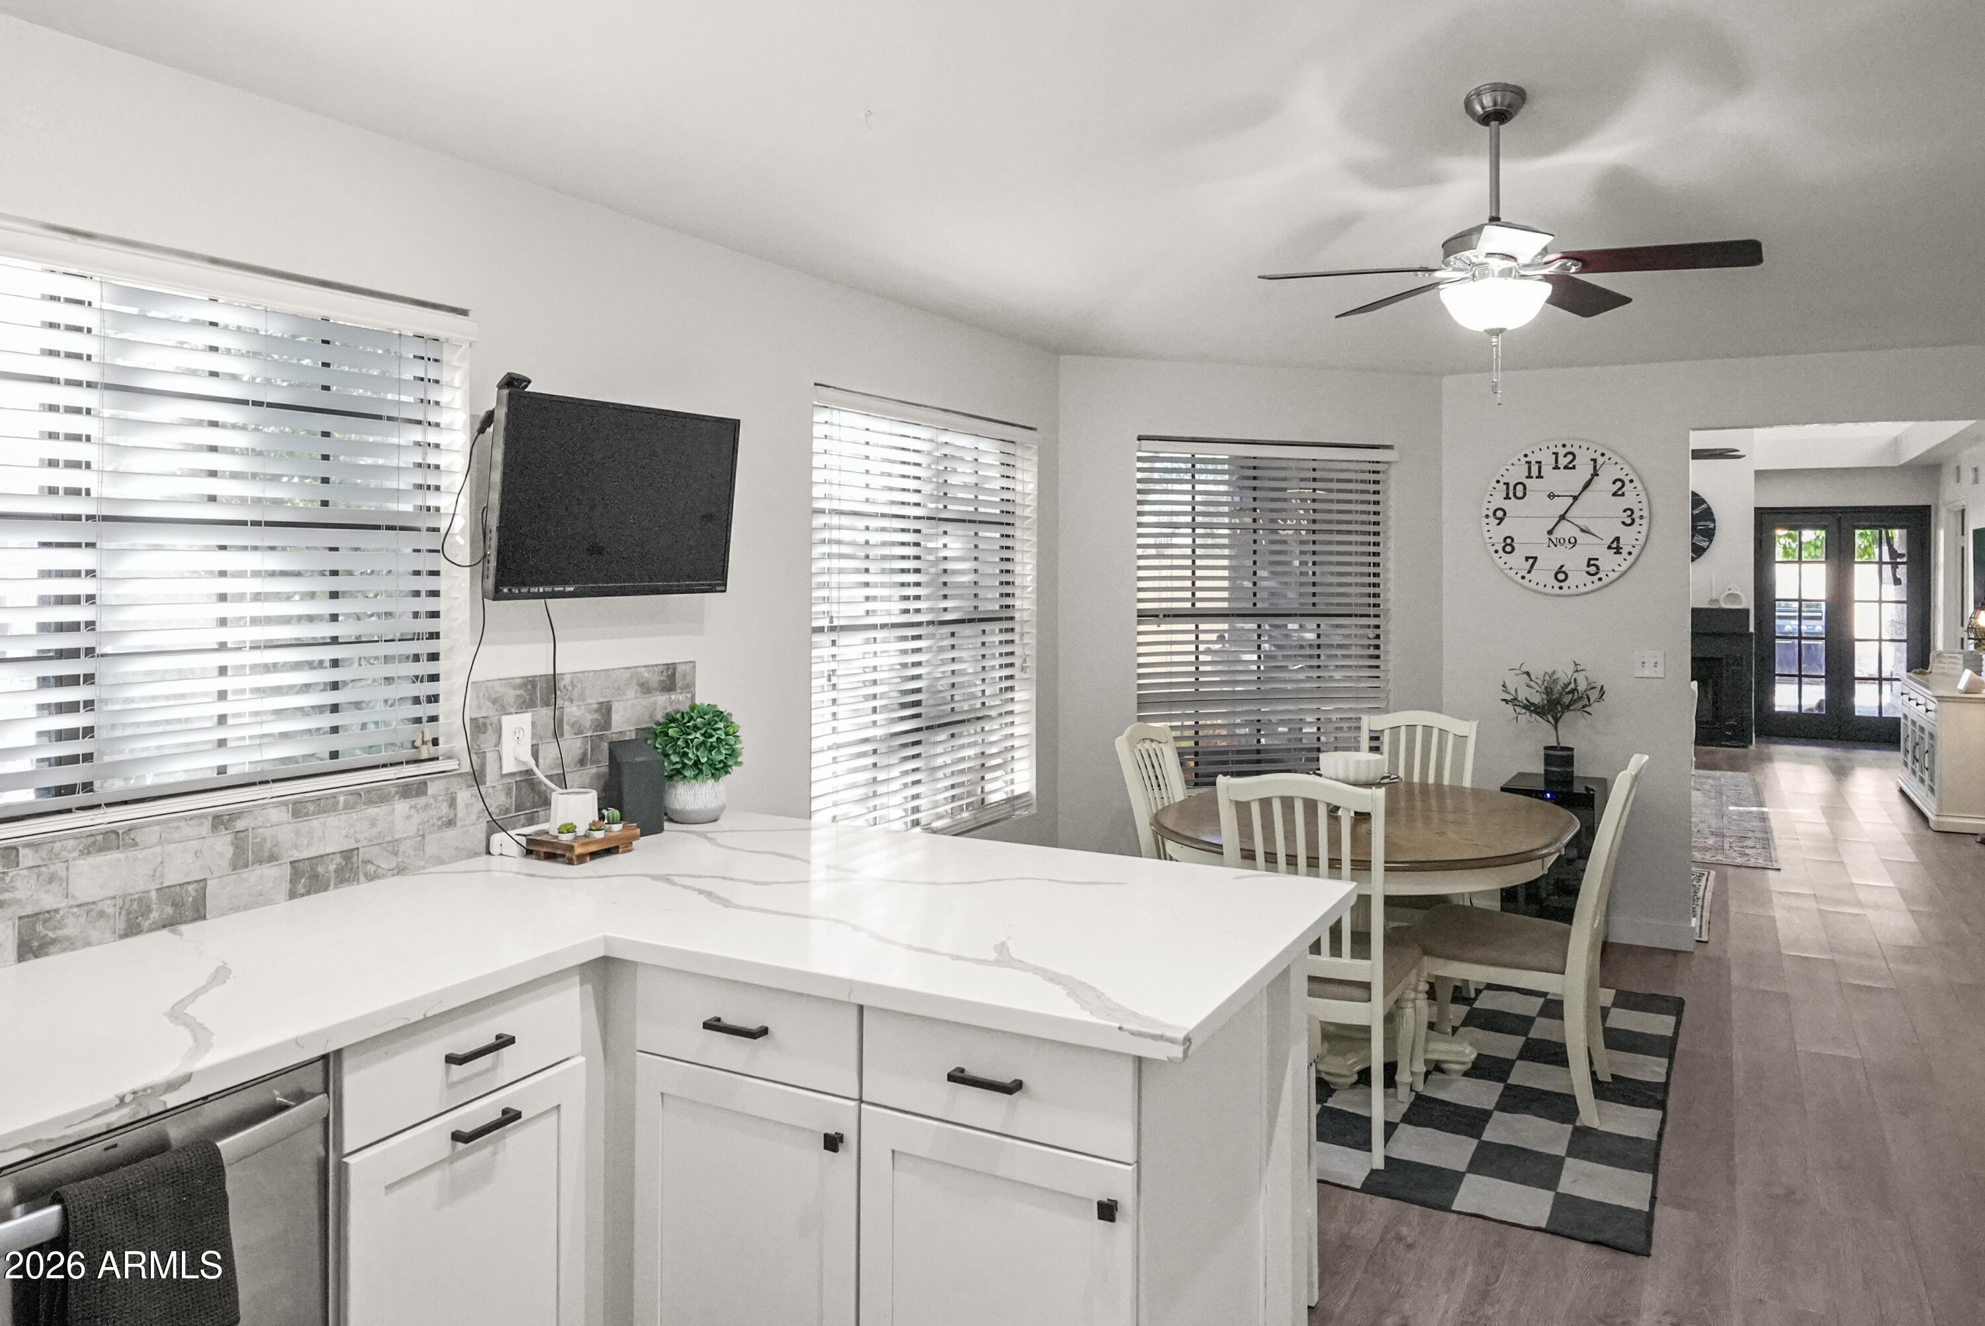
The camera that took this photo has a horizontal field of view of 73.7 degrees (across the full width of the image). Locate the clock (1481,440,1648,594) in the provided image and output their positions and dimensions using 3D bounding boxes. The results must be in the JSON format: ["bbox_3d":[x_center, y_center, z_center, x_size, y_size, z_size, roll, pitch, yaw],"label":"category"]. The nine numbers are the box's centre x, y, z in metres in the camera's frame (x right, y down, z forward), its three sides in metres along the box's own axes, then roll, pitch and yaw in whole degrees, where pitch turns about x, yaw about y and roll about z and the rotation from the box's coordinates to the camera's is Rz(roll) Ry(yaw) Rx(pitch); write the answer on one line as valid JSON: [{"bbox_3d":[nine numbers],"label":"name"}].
[{"bbox_3d":[2.430,-0.619,5.620,0.655,0.655,0.040,2,4,26],"label":"clock"}]

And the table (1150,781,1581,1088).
[{"bbox_3d":[1.190,0.878,4.320,1.330,0.766,1.330,2,4,26],"label":"table"}]

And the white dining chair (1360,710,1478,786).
[{"bbox_3d":[1.490,0.726,4.743,0.470,1.010,0.570,2,4,25],"label":"white dining chair"}]

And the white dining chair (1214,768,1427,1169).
[{"bbox_3d":[0.910,0.798,3.734,0.470,1.010,0.570,2,4,23],"label":"white dining chair"}]

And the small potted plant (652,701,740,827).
[{"bbox_3d":[-0.776,0.261,3.460,0.243,0.315,0.243,0,3,0],"label":"small potted plant"}]

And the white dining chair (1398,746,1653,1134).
[{"bbox_3d":[1.620,0.779,4.010,0.570,1.010,0.470,2,4,30],"label":"white dining chair"}]

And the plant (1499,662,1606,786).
[{"bbox_3d":[2.244,0.245,5.300,0.410,0.500,0.380,2,4,26],"label":"plant"}]

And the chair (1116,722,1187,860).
[{"bbox_3d":[0.780,0.746,4.466,0.570,1.010,0.470,2,4,30],"label":"chair"}]

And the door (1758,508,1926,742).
[{"bbox_3d":[7.575,-0.341,11.840,1.330,2.130,0.100,2,4,26],"label":"door"}]

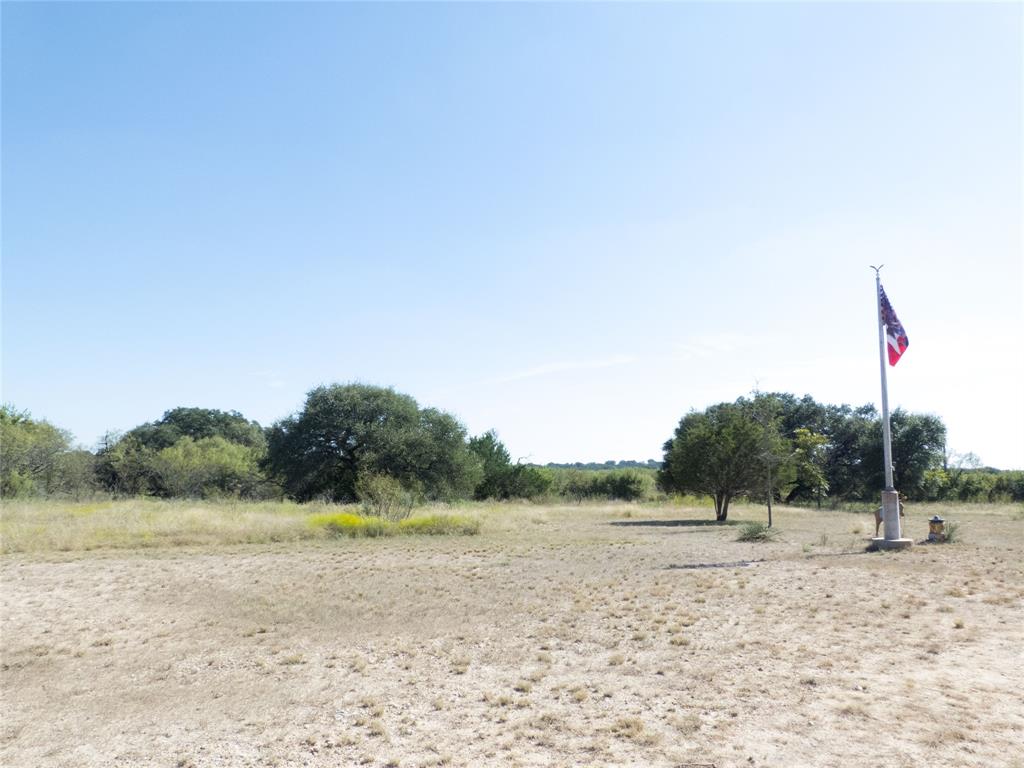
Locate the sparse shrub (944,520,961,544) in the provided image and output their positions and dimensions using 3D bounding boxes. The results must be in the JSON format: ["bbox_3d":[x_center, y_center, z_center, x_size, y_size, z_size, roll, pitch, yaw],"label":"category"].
[{"bbox_3d":[9.753,3.286,16.475,0.423,0.482,0.423,0,-6,0],"label":"sparse shrub"}]

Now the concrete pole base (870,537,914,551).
[{"bbox_3d":[7.967,3.337,15.480,0.868,0.160,0.868,0,-6,0],"label":"concrete pole base"}]

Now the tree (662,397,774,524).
[{"bbox_3d":[6.405,2.369,23.147,3.722,3.783,3.722,0,-6,0],"label":"tree"}]

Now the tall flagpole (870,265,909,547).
[{"bbox_3d":[8.155,0.365,15.812,0.720,5.940,0.420,0,-6,0],"label":"tall flagpole"}]

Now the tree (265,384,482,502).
[{"bbox_3d":[-6.003,2.622,32.348,9.276,5.321,8.200,0,-6,0],"label":"tree"}]

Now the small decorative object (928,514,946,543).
[{"bbox_3d":[9.516,3.241,16.590,0.369,0.596,0.369,-2,-7,17],"label":"small decorative object"}]

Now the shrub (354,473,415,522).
[{"bbox_3d":[-3.564,3.264,20.918,1.747,1.511,1.747,0,-6,0],"label":"shrub"}]

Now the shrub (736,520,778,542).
[{"bbox_3d":[5.685,3.385,17.148,0.996,0.434,0.850,0,-6,0],"label":"shrub"}]

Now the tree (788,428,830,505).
[{"bbox_3d":[12.266,3.495,30.668,1.773,3.214,1.773,0,-6,0],"label":"tree"}]

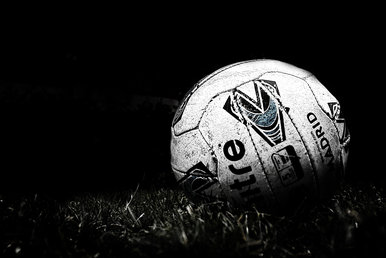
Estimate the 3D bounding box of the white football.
[{"bbox_3d":[0.082,0.022,0.455,0.220,0.220,0.220,0,4,0],"label":"white football"}]

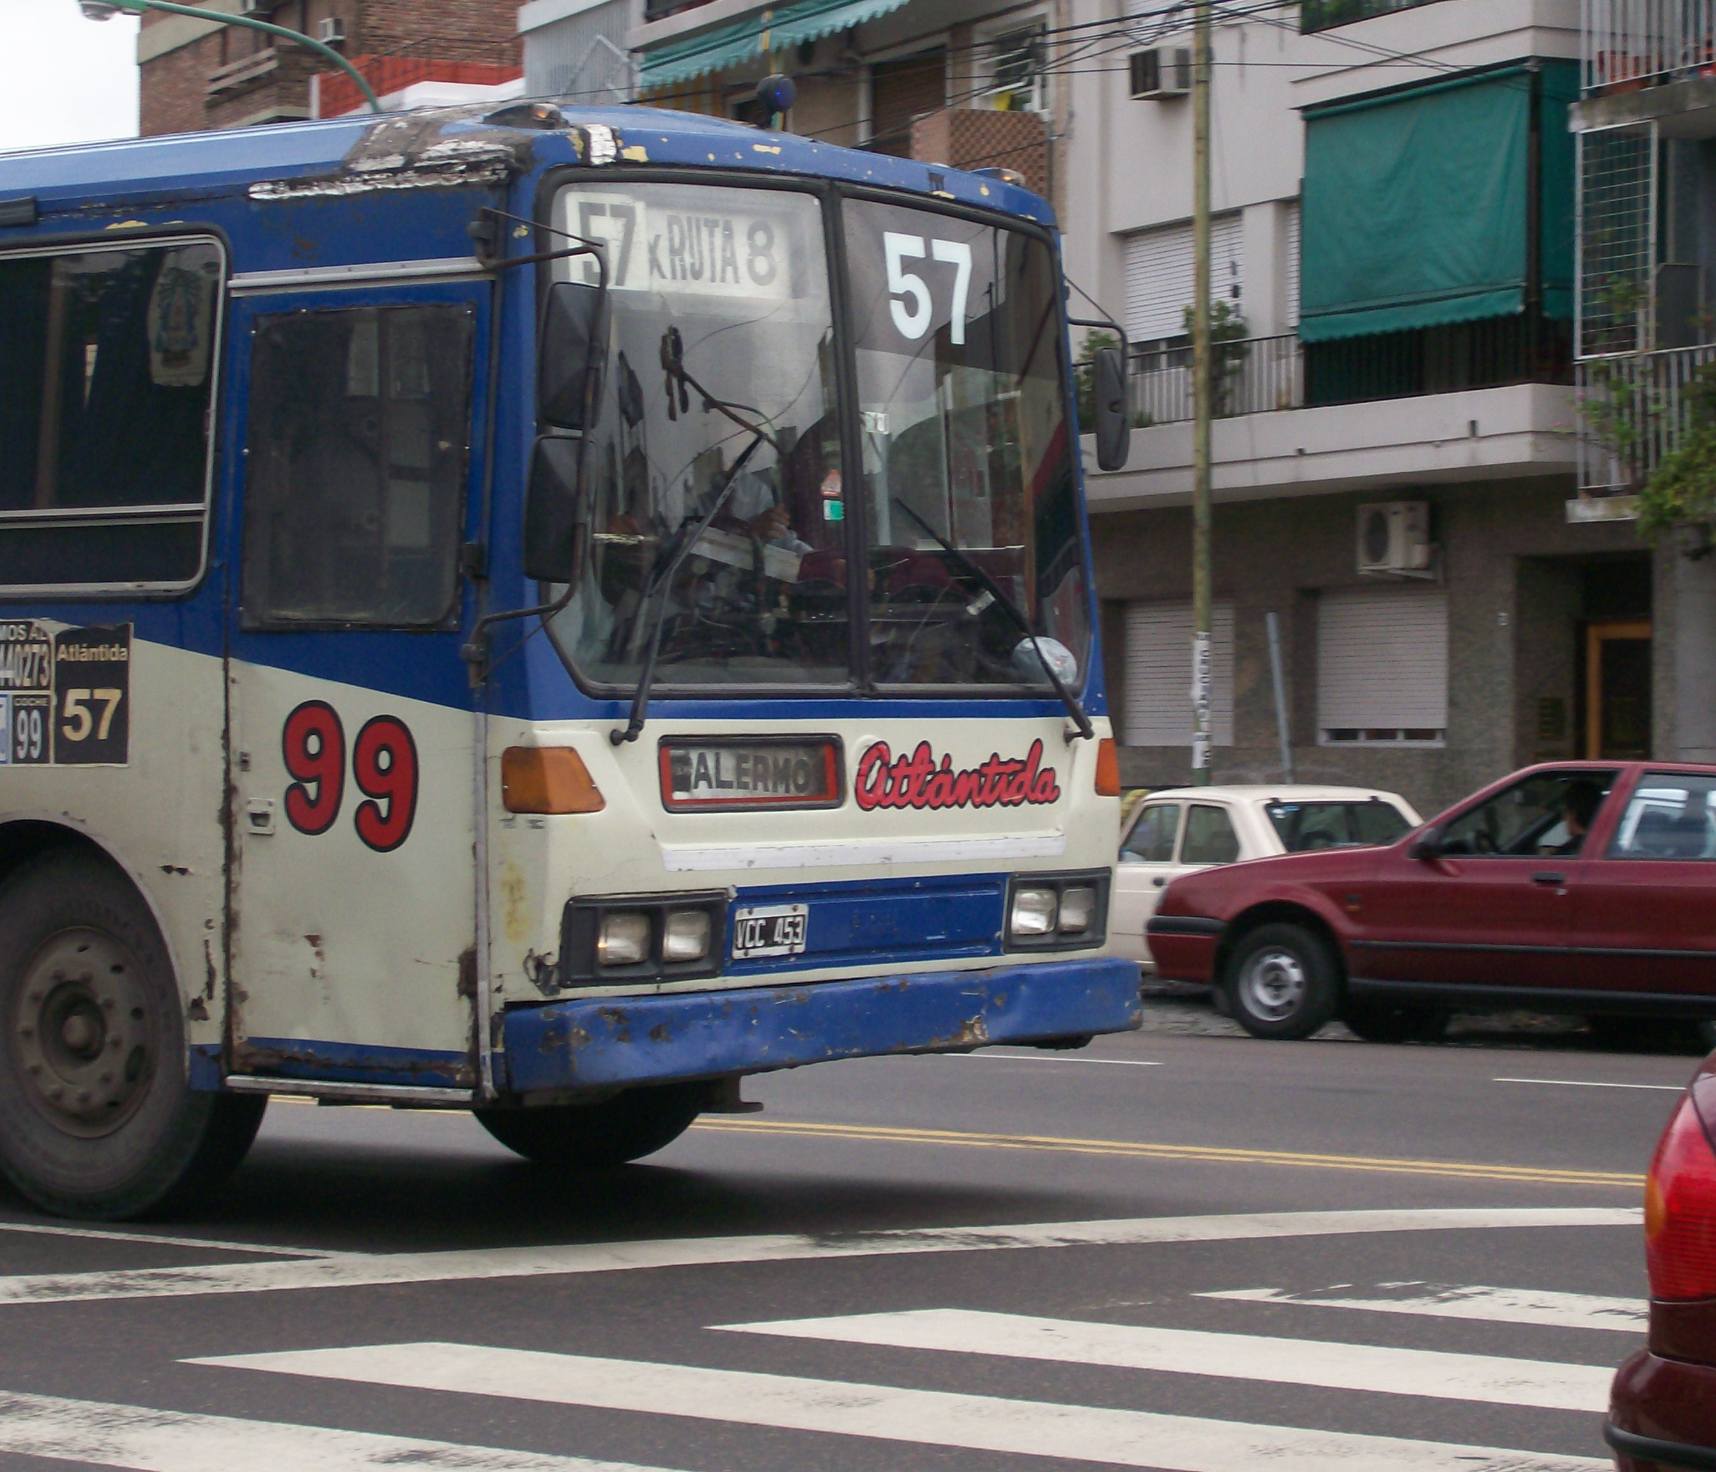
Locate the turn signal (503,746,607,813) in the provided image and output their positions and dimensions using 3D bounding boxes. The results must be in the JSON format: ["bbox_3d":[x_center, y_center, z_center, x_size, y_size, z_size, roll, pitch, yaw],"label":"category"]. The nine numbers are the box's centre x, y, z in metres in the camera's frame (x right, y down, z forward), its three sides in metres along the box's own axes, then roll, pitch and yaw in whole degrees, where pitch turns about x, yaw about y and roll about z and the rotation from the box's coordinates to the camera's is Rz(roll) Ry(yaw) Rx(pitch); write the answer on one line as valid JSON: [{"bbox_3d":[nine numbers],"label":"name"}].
[{"bbox_3d":[-0.780,0.112,12.480,0.140,0.170,0.240,0,0,39],"label":"turn signal"}]

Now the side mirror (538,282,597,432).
[{"bbox_3d":[-0.699,-0.927,12.000,0.160,0.350,0.075,4,0,-24],"label":"side mirror"}]

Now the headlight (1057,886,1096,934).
[{"bbox_3d":[0.617,0.498,14.130,0.060,0.135,0.170,0,0,39],"label":"headlight"}]

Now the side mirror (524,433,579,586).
[{"bbox_3d":[-0.739,-0.551,11.980,0.160,0.350,0.075,4,0,-24],"label":"side mirror"}]

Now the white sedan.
[{"bbox_3d":[2.700,1.030,32.500,1.630,1.420,4.300,0,0,-26],"label":"white sedan"}]

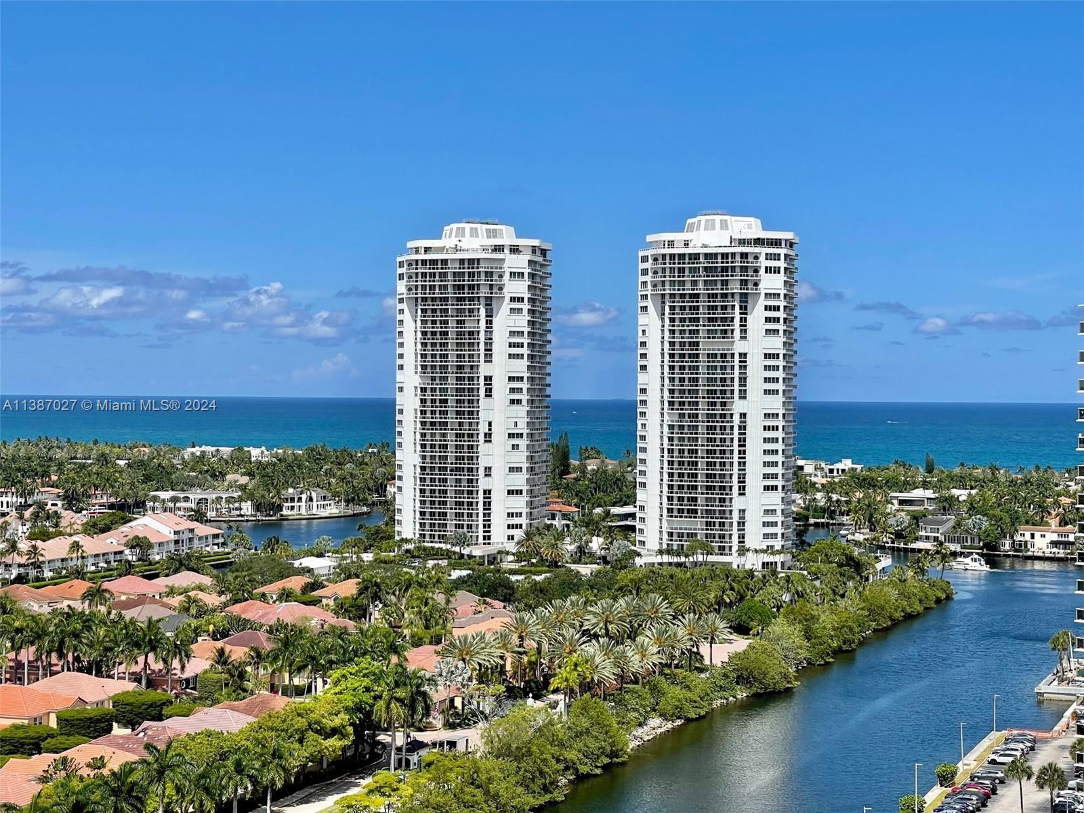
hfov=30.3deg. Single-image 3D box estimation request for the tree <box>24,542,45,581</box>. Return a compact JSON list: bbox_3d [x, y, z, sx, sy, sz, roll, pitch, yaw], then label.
[{"bbox_3d":[-130.330,40.047,515.022,5.200,10.230,5.200,0,0,0],"label":"tree"}]

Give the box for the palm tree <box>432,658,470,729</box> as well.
[{"bbox_3d":[-14.006,43.501,305.478,6.330,10.460,6.330,0,0,0],"label":"palm tree"}]

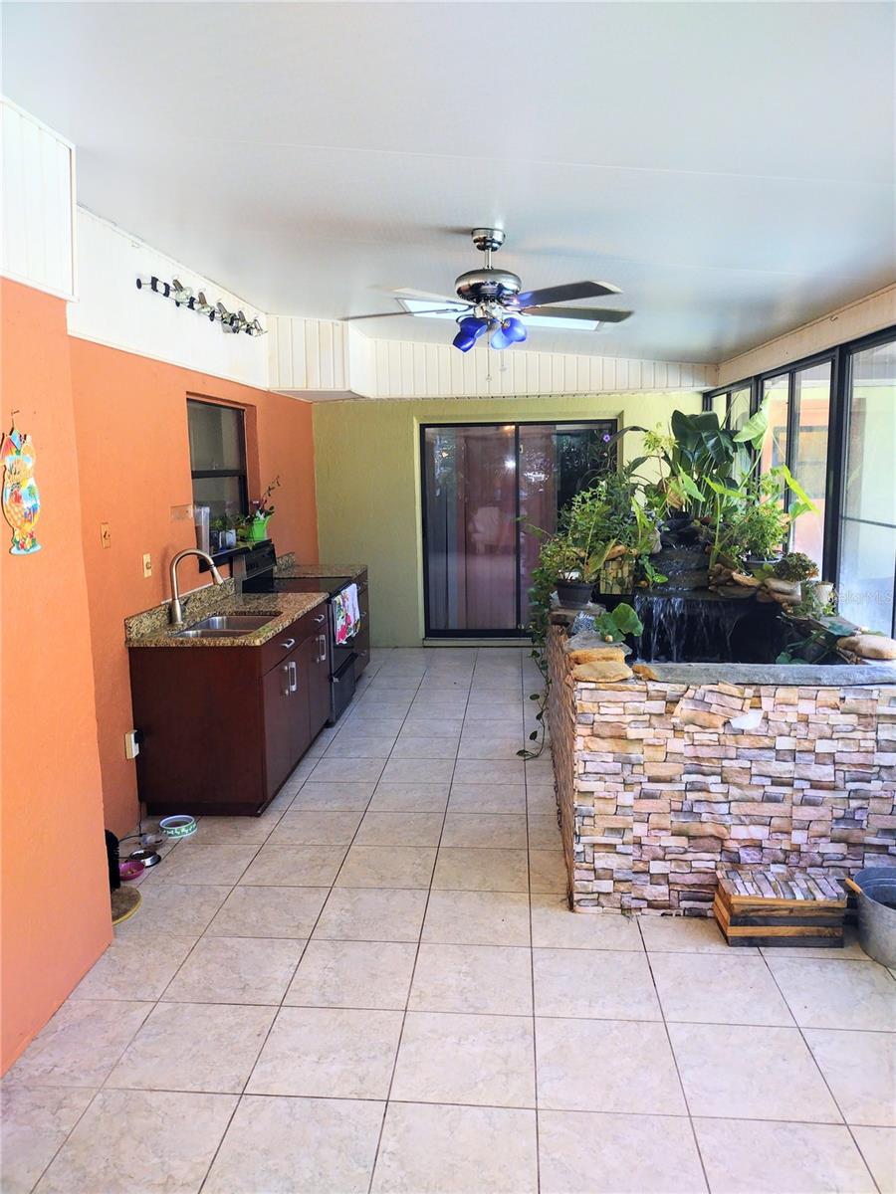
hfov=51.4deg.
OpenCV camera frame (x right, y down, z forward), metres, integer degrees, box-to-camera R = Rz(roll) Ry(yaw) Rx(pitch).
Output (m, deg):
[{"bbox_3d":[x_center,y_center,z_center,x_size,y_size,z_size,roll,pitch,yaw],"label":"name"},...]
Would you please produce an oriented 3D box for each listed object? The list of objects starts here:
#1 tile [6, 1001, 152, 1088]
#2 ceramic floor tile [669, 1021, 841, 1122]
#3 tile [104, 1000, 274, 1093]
[{"bbox_3d":[-1.116,1.360,2.841,0.309,0.010,0.423,0,8,4],"label":"tile"},{"bbox_3d":[0.866,1.367,2.695,0.403,0.010,0.423,0,8,4],"label":"ceramic floor tile"},{"bbox_3d":[-0.757,1.361,2.815,0.403,0.010,0.423,0,8,4],"label":"tile"}]

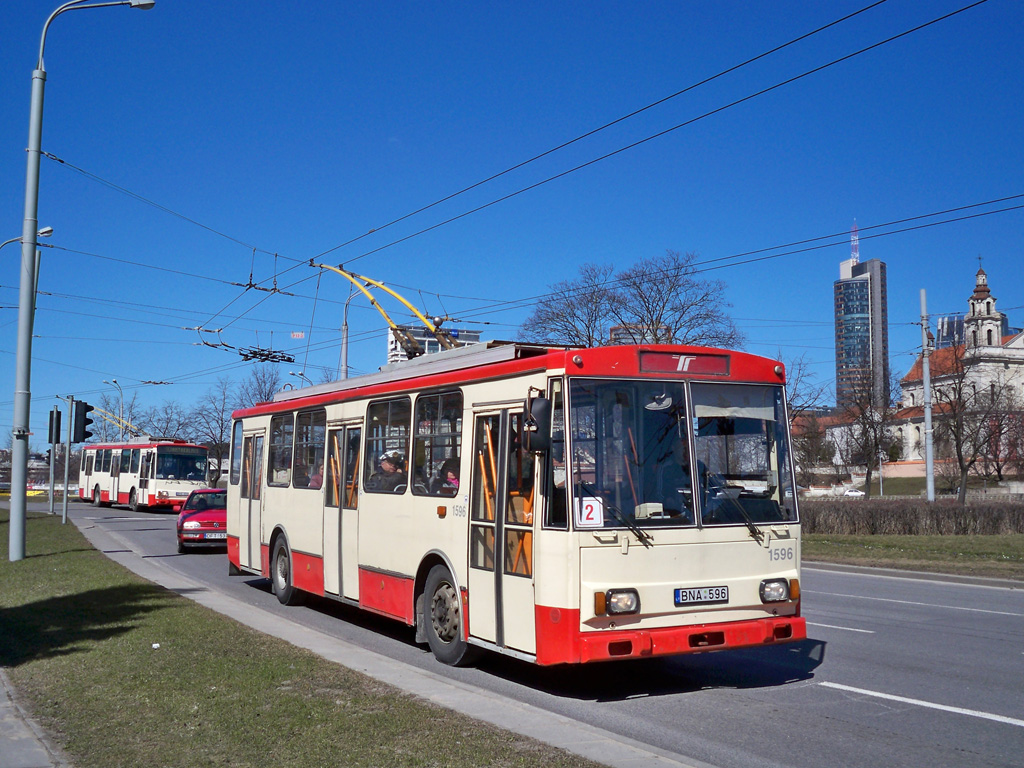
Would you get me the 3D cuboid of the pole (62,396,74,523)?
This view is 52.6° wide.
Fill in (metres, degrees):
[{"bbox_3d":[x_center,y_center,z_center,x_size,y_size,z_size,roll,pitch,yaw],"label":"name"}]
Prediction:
[{"bbox_3d":[-13.688,2.321,31.860,0.140,3.913,0.140,0,-5,0],"label":"pole"}]

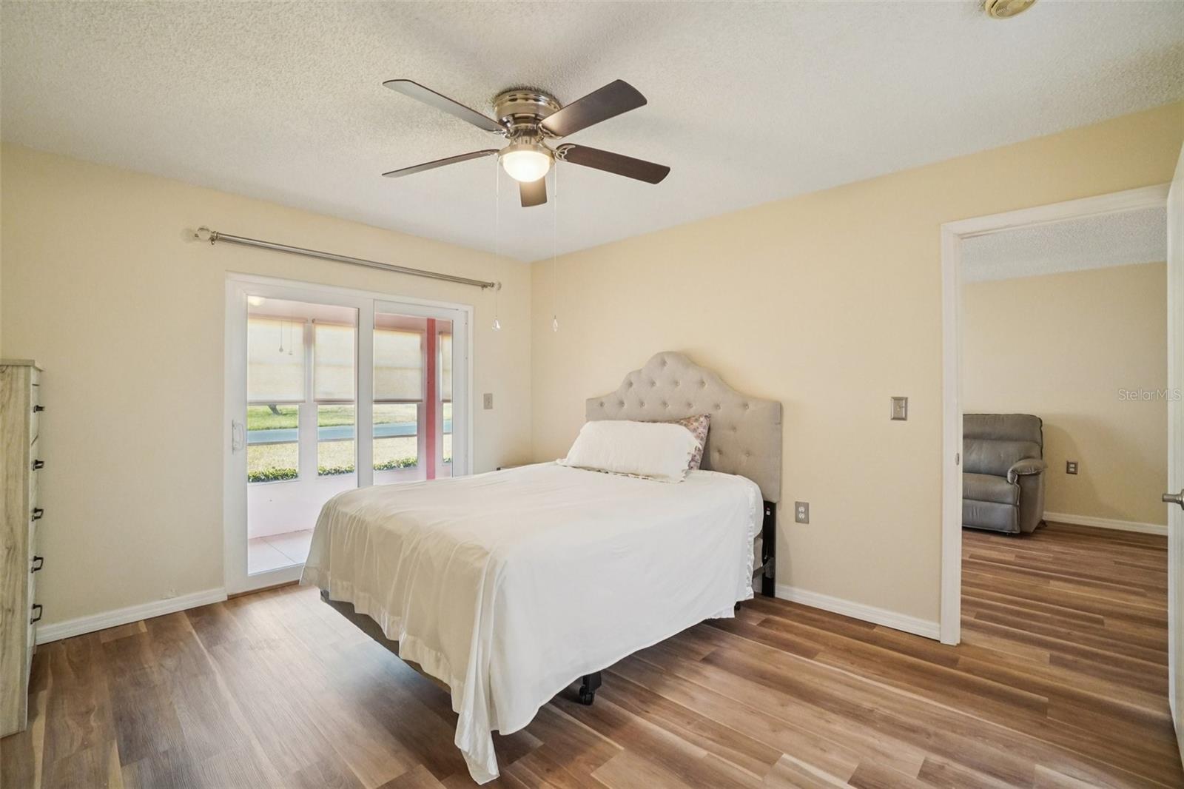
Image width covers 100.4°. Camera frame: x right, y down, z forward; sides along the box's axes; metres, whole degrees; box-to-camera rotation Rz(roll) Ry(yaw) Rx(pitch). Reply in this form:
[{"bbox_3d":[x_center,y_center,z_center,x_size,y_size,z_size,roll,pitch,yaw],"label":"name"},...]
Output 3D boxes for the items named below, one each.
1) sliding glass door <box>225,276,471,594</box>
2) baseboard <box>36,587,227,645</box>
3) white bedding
[{"bbox_3d":[-1.602,0.234,3.564,0.099,1.943,1.731,2,2,43],"label":"sliding glass door"},{"bbox_3d":[-2.462,1.180,2.631,0.022,0.091,0.834,2,2,43],"label":"baseboard"},{"bbox_3d":[-0.191,0.828,2.744,1.608,0.631,2.062,2,2,43],"label":"white bedding"}]

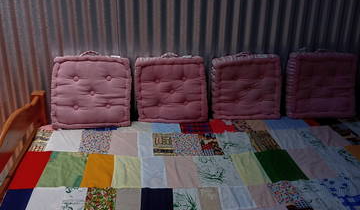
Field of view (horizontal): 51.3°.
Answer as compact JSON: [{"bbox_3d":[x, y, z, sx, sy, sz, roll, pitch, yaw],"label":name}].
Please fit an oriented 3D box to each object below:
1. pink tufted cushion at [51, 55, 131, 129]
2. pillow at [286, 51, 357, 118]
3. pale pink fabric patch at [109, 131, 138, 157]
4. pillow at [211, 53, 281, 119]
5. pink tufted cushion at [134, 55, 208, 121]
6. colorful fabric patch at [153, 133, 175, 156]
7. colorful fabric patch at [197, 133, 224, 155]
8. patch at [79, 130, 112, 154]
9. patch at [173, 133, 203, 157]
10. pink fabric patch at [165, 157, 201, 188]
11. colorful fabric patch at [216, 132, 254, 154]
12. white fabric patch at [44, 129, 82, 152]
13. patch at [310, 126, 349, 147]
[{"bbox_3d":[-0.482,-0.069,2.060,0.403,0.392,0.095,-1,11,-10],"label":"pink tufted cushion"},{"bbox_3d":[0.849,-0.112,2.248,0.393,0.385,0.095,-2,11,-6],"label":"pillow"},{"bbox_3d":[-0.281,0.194,1.903,0.144,0.020,0.275,0,22,-3],"label":"pale pink fabric patch"},{"bbox_3d":[0.375,-0.102,2.156,0.386,0.355,0.110,-3,11,-6],"label":"pillow"},{"bbox_3d":[-0.043,-0.090,2.107,0.385,0.357,0.110,-1,10,-4],"label":"pink tufted cushion"},{"bbox_3d":[-0.079,0.200,1.900,0.109,0.020,0.256,0,22,-3],"label":"colorful fabric patch"},{"bbox_3d":[0.150,0.191,1.853,0.104,0.012,0.239,-1,22,-5],"label":"colorful fabric patch"},{"bbox_3d":[-0.431,0.189,1.909,0.163,0.020,0.268,-1,22,-5],"label":"patch"},{"bbox_3d":[0.043,0.200,1.905,0.143,0.020,0.256,0,22,-2],"label":"patch"},{"bbox_3d":[0.006,0.296,1.663,0.138,0.020,0.268,0,22,-3],"label":"pink fabric patch"},{"bbox_3d":[0.286,0.190,1.860,0.164,0.012,0.229,-1,22,-5],"label":"colorful fabric patch"},{"bbox_3d":[-0.573,0.177,1.858,0.169,0.012,0.238,-1,22,-5],"label":"white fabric patch"},{"bbox_3d":[0.777,0.160,1.956,0.116,0.012,0.228,-1,22,-5],"label":"patch"}]

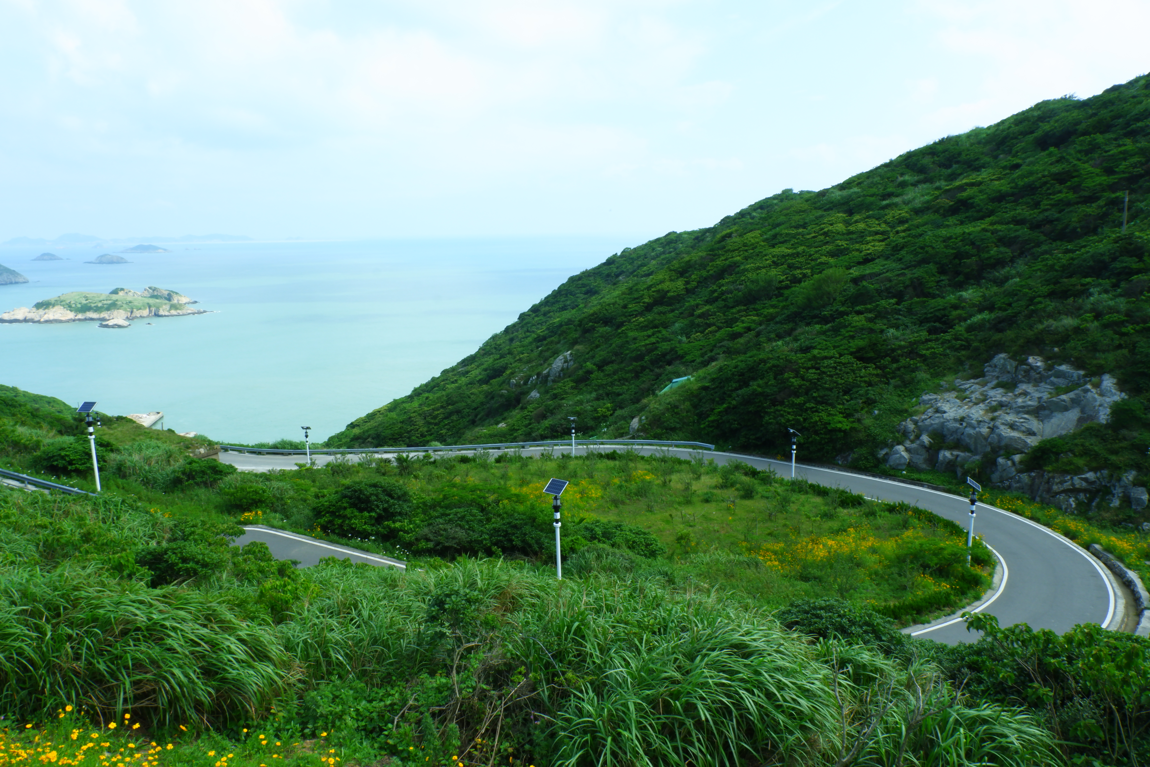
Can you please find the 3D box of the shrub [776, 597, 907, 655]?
[{"bbox_3d":[7.496,6.957,21.500,3.700,1.800,3.000,3,12,20],"label":"shrub"}]

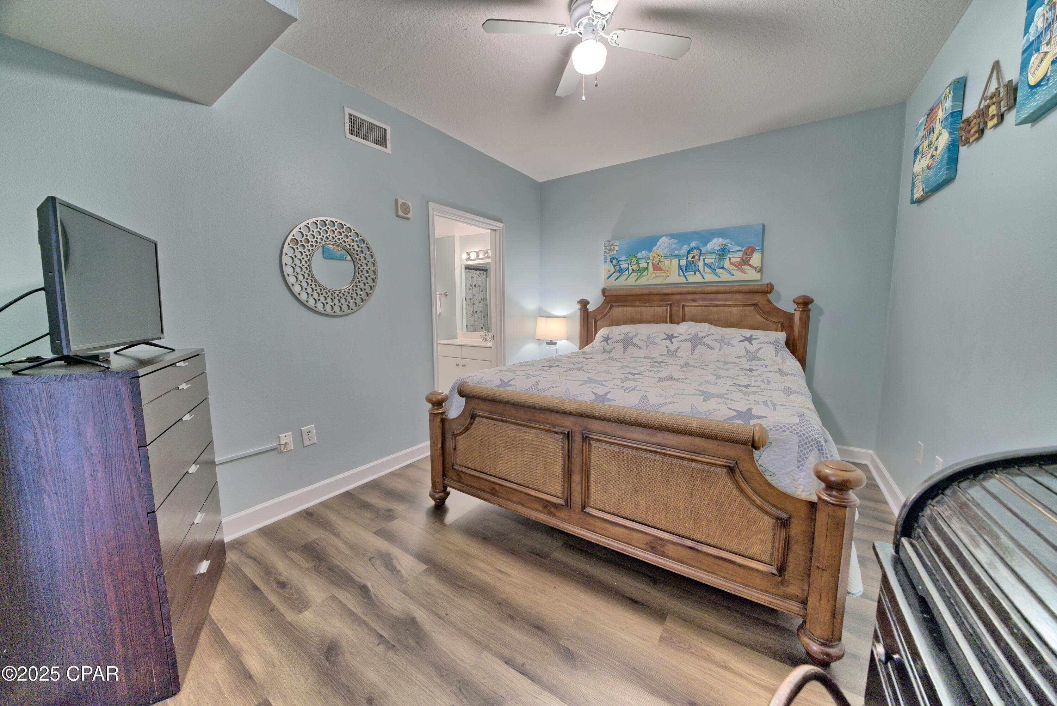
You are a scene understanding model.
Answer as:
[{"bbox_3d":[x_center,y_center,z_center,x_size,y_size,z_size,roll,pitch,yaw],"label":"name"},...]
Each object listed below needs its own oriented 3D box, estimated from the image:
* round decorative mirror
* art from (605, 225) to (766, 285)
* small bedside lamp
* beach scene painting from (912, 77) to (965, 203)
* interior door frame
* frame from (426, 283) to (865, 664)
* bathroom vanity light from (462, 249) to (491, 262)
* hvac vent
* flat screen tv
[{"bbox_3d":[-1.277,-0.562,2.329,0.035,0.620,0.620,5,9,35],"label":"round decorative mirror"},{"bbox_3d":[1.446,-0.927,3.479,1.450,0.473,0.042,5,9,33],"label":"art"},{"bbox_3d":[0.269,-0.157,4.072,0.360,0.520,0.360,0,8,0],"label":"small bedside lamp"},{"bbox_3d":[2.335,-1.172,2.018,0.042,0.480,0.530,5,9,35],"label":"beach scene painting"},{"bbox_3d":[-0.578,-0.243,3.486,0.140,2.150,0.970,5,9,35],"label":"interior door frame"},{"bbox_3d":[0.847,0.202,2.634,2.090,1.480,2.320,5,9,33],"label":"frame"},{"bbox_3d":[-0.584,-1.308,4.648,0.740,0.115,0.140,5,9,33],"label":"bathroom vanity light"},{"bbox_3d":[-1.107,-1.546,2.463,0.025,0.190,0.335,5,9,35],"label":"hvac vent"},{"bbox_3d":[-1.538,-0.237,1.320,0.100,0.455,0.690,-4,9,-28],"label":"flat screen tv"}]

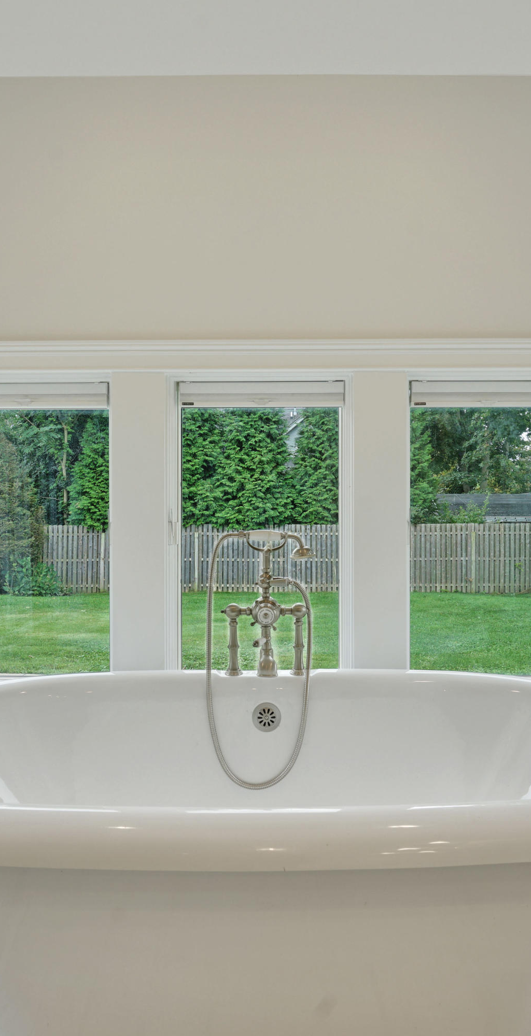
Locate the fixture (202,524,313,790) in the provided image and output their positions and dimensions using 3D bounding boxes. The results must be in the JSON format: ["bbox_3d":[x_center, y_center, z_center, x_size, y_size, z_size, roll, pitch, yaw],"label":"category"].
[{"bbox_3d":[-0.014,0.362,1.800,0.290,0.655,0.220,0,0,0],"label":"fixture"}]

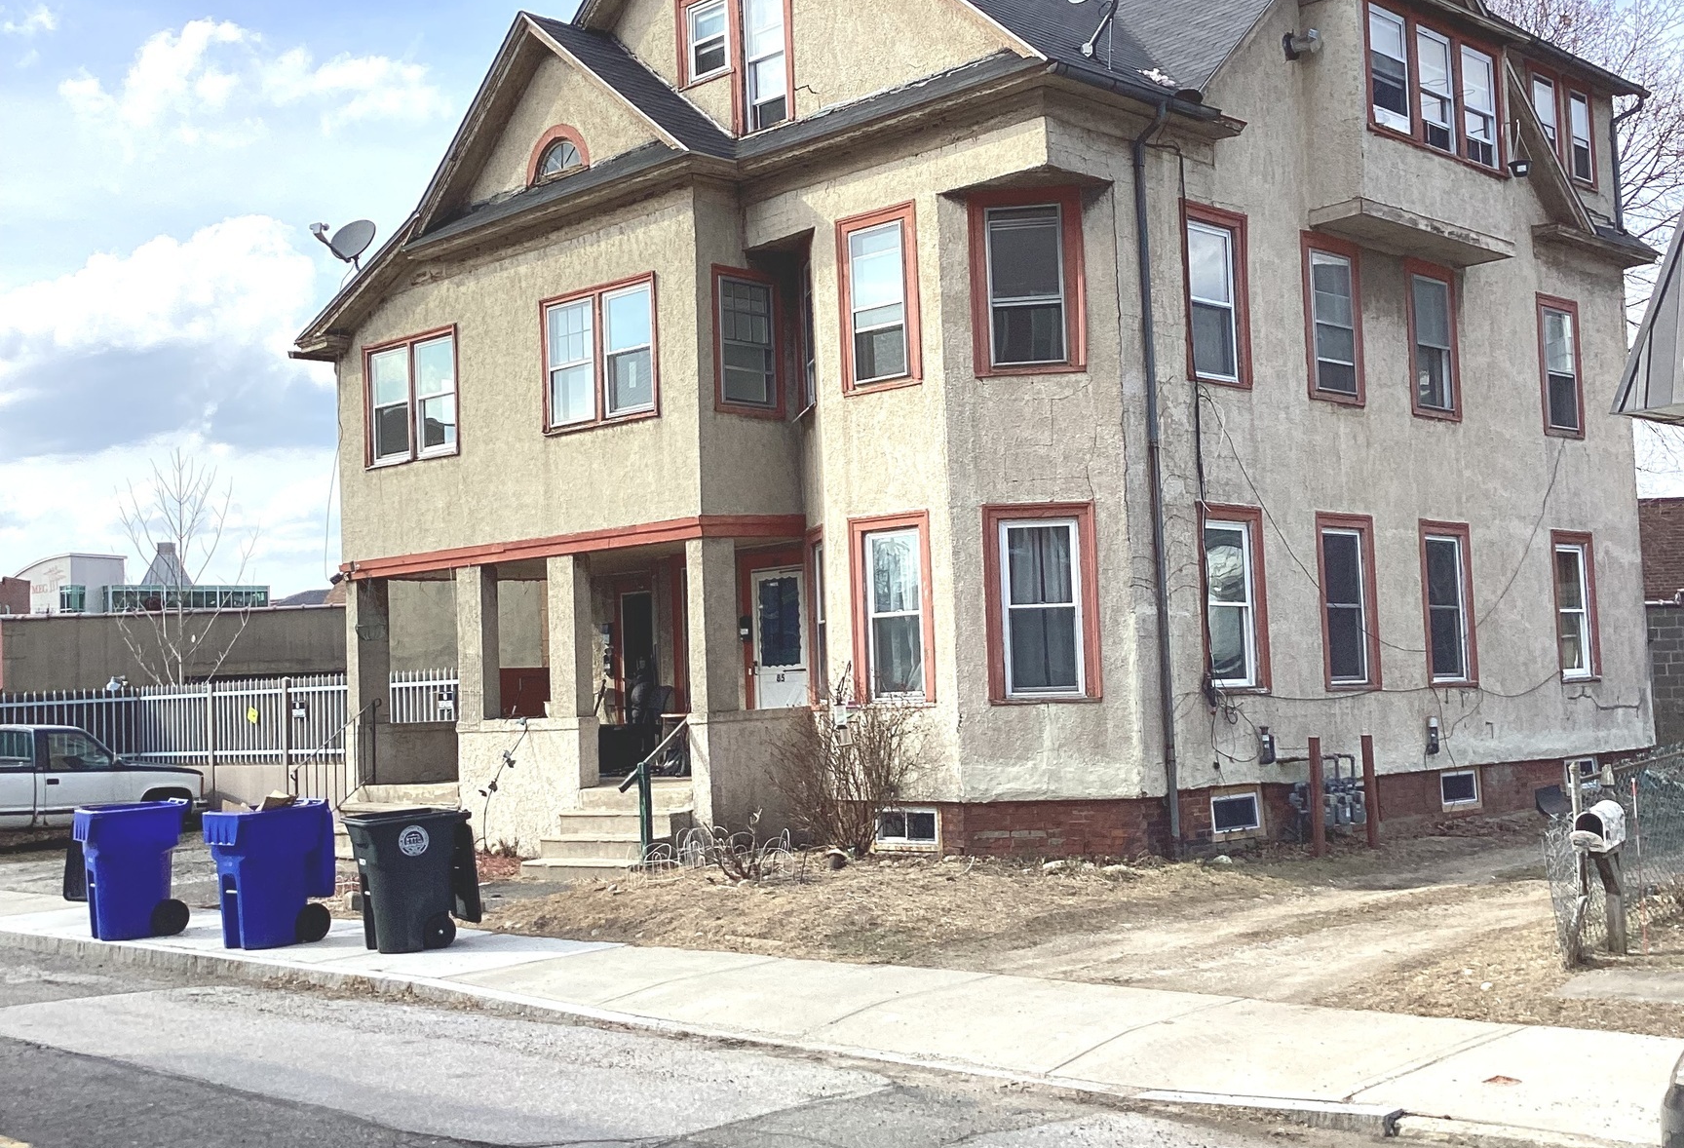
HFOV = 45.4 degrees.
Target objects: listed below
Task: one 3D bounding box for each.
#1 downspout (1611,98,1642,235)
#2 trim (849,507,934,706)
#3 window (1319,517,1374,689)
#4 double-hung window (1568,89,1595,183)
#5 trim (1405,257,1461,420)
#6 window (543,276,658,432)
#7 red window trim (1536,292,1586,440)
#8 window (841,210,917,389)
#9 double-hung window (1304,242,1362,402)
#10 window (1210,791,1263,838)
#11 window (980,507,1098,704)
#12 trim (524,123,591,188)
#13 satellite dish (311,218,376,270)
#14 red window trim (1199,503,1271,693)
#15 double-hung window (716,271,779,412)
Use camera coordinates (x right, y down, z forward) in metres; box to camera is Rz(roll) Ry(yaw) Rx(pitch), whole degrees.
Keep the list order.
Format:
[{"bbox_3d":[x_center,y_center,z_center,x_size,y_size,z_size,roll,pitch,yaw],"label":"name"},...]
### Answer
[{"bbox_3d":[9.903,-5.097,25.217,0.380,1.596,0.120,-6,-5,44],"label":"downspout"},{"bbox_3d":[0.486,0.333,18.085,0.997,1.716,0.150,-6,-5,44],"label":"trim"},{"bbox_3d":[4.994,0.290,19.971,0.150,1.676,1.003,-6,-5,44],"label":"window"},{"bbox_3d":[9.582,-5.662,26.086,0.100,1.116,0.622,-6,-5,44],"label":"double-hung window"},{"bbox_3d":[6.324,-2.484,21.615,0.150,1.670,1.049,-6,-5,44],"label":"trim"},{"bbox_3d":[-2.472,-2.199,20.360,1.849,1.427,0.120,-6,-5,44],"label":"window"},{"bbox_3d":[9.002,-2.591,25.188,0.100,1.756,1.140,-6,-5,44],"label":"red window trim"},{"bbox_3d":[0.350,-2.646,19.469,0.927,1.596,0.100,-6,-5,44],"label":"window"},{"bbox_3d":[4.894,-2.513,20.156,0.150,1.571,1.003,-6,-5,44],"label":"double-hung window"},{"bbox_3d":[3.818,2.319,19.434,0.100,0.401,0.838,-6,-5,44],"label":"window"},{"bbox_3d":[1.757,0.263,17.670,0.973,1.739,0.120,-3,-4,10],"label":"window"},{"bbox_3d":[-2.861,-4.332,20.600,1.003,0.554,0.150,-6,-5,44],"label":"trim"},{"bbox_3d":[-6.013,-3.981,24.272,0.570,0.620,0.600,-6,-5,44],"label":"satellite dish"},{"bbox_3d":[3.580,0.242,18.530,0.150,1.736,1.056,-6,-5,44],"label":"red window trim"},{"bbox_3d":[-0.973,-2.389,20.737,0.100,1.380,0.798,-6,-5,44],"label":"double-hung window"}]

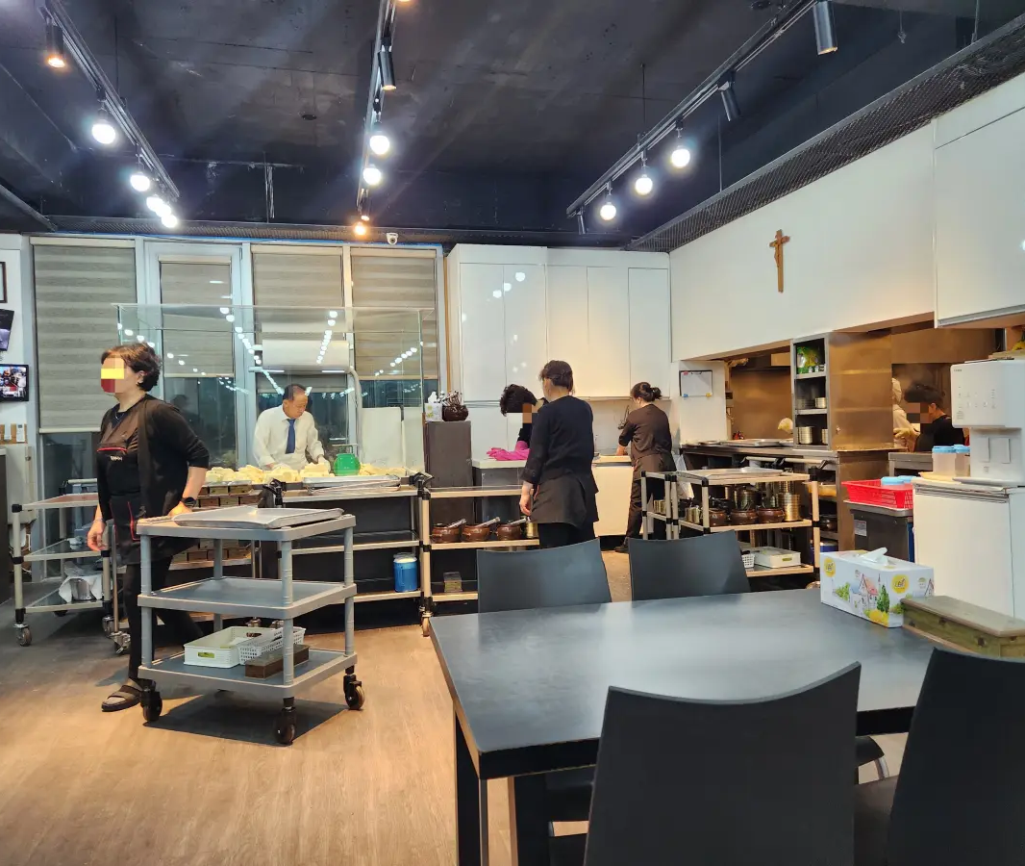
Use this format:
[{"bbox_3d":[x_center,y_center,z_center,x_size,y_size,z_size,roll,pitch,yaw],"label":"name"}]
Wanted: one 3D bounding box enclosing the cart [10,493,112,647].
[{"bbox_3d":[-2.700,0.796,4.829,0.490,0.830,0.810,-2,1,-14],"label":"cart"}]

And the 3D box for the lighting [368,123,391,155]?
[{"bbox_3d":[-0.742,-1.649,4.304,0.115,0.180,0.115,-2,1,-14],"label":"lighting"}]

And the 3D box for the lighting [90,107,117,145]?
[{"bbox_3d":[-2.166,-1.621,4.059,0.120,0.180,0.120,-2,1,-14],"label":"lighting"}]

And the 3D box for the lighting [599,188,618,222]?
[{"bbox_3d":[0.718,-1.714,5.755,0.120,0.220,0.120,-1,1,0],"label":"lighting"}]

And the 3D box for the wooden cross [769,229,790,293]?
[{"bbox_3d":[2.030,-1.313,5.851,0.045,0.465,0.240,-2,1,-14],"label":"wooden cross"}]

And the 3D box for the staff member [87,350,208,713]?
[{"bbox_3d":[-1.700,0.393,3.580,0.520,1.610,0.520,-1,1,38],"label":"staff member"}]

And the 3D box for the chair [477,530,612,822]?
[{"bbox_3d":[0.177,0.739,1.887,0.430,0.860,0.550,-2,1,-19],"label":"chair"}]

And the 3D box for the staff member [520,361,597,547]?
[{"bbox_3d":[0.273,0.367,4.388,0.430,1.575,0.290,-2,1,-32],"label":"staff member"}]

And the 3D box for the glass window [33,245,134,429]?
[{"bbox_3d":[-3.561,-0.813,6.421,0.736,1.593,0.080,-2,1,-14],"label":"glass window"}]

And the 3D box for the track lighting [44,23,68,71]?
[{"bbox_3d":[-1.995,-1.689,3.345,0.080,0.190,0.080,-2,1,-14],"label":"track lighting"}]

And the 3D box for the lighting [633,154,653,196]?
[{"bbox_3d":[0.845,-1.655,4.924,0.105,0.250,0.105,-2,1,-14],"label":"lighting"}]

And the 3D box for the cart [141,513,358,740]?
[{"bbox_3d":[-1.102,0.772,3.218,0.780,0.830,0.460,-1,1,23],"label":"cart"}]

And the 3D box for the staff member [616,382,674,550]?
[{"bbox_3d":[1.260,0.308,7.250,0.480,1.570,0.480,-1,1,44],"label":"staff member"}]

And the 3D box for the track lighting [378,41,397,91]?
[{"bbox_3d":[-0.559,-1.646,3.440,0.085,0.203,0.075,-2,1,-14],"label":"track lighting"}]

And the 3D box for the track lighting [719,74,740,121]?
[{"bbox_3d":[1.097,-1.695,3.877,0.085,0.224,0.075,-2,1,-14],"label":"track lighting"}]

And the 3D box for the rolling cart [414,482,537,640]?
[{"bbox_3d":[-0.135,0.742,4.671,0.820,0.840,0.460,-1,1,-7],"label":"rolling cart"}]

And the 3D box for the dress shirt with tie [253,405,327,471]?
[{"bbox_3d":[-1.635,0.040,5.623,0.510,0.530,0.330,-2,1,-25],"label":"dress shirt with tie"}]

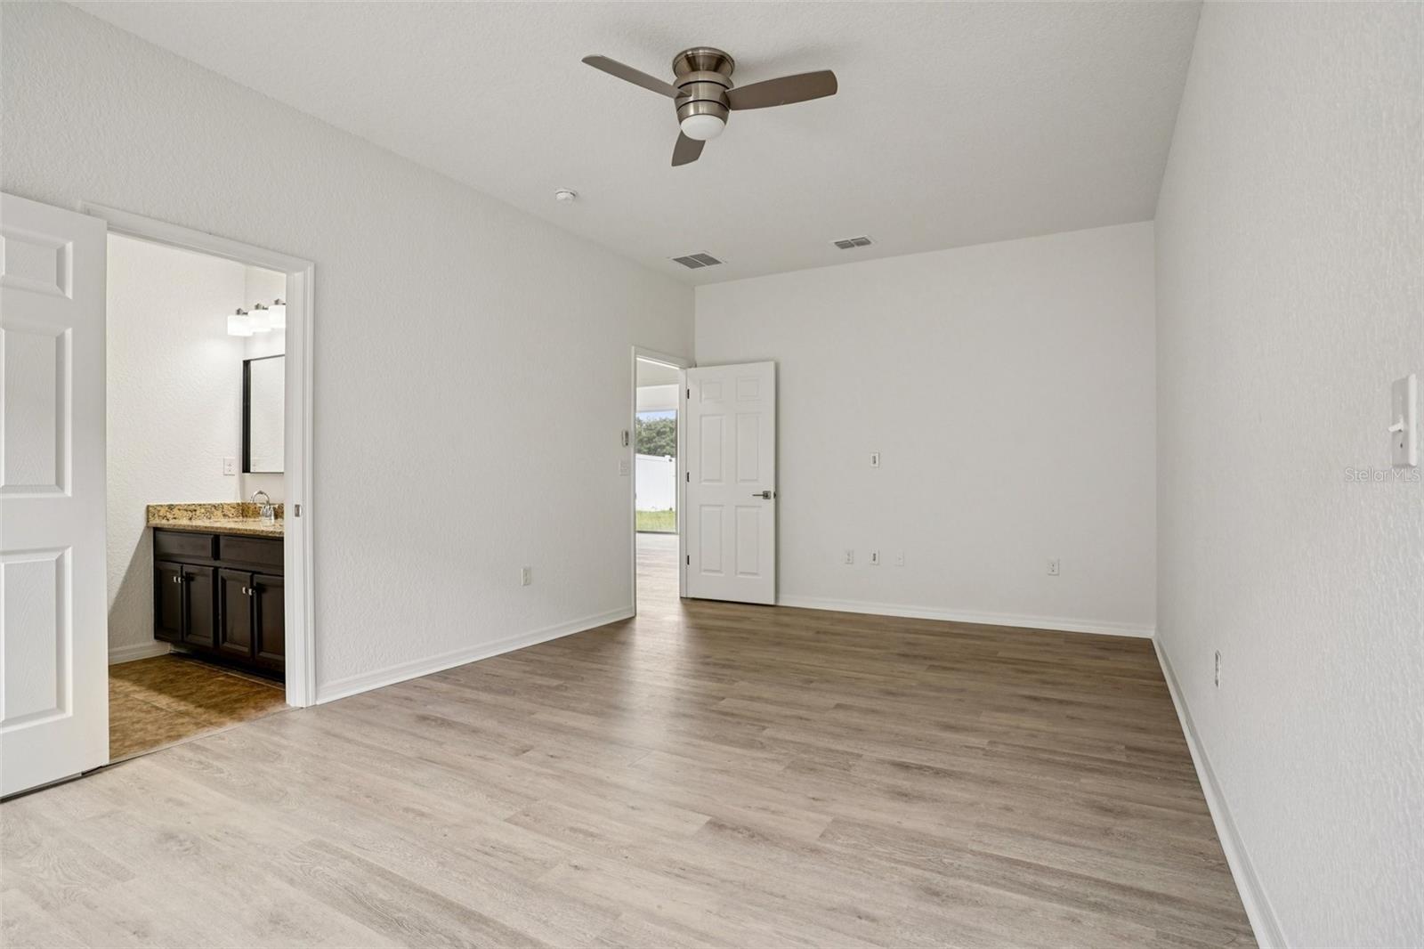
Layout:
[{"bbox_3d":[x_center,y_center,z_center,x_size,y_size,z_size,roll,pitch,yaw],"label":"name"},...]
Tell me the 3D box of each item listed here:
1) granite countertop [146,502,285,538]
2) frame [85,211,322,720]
[{"bbox_3d":[-2.580,0.250,3.845,1.580,0.128,0.520,0,-1,31],"label":"granite countertop"},{"bbox_3d":[-2.164,0.044,2.875,0.140,2.110,0.860,0,-1,31],"label":"frame"}]

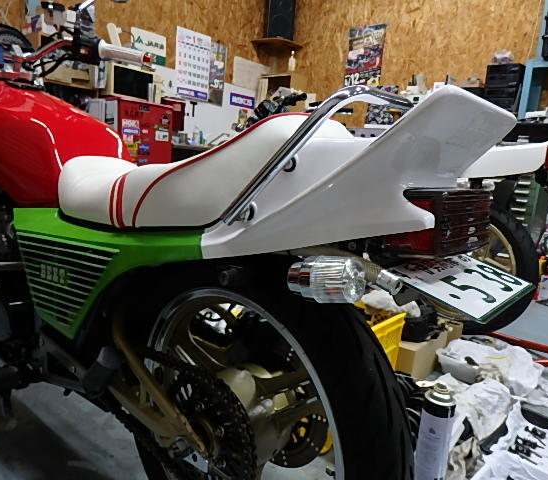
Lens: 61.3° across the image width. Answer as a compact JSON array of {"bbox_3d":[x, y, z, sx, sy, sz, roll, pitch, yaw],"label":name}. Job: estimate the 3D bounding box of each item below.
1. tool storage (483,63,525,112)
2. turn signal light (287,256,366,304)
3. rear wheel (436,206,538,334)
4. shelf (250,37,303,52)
[{"bbox_3d":[1.818,-1.162,3.639,0.226,0.350,0.300,12,12,38],"label":"tool storage"},{"bbox_3d":[0.056,0.043,0.498,0.077,0.050,0.050,-1,6,32],"label":"turn signal light"},{"bbox_3d":[0.897,0.126,2.205,0.650,0.650,0.120,12,12,38],"label":"rear wheel"},{"bbox_3d":[0.045,-2.096,4.981,0.400,0.030,0.470,12,12,38],"label":"shelf"}]

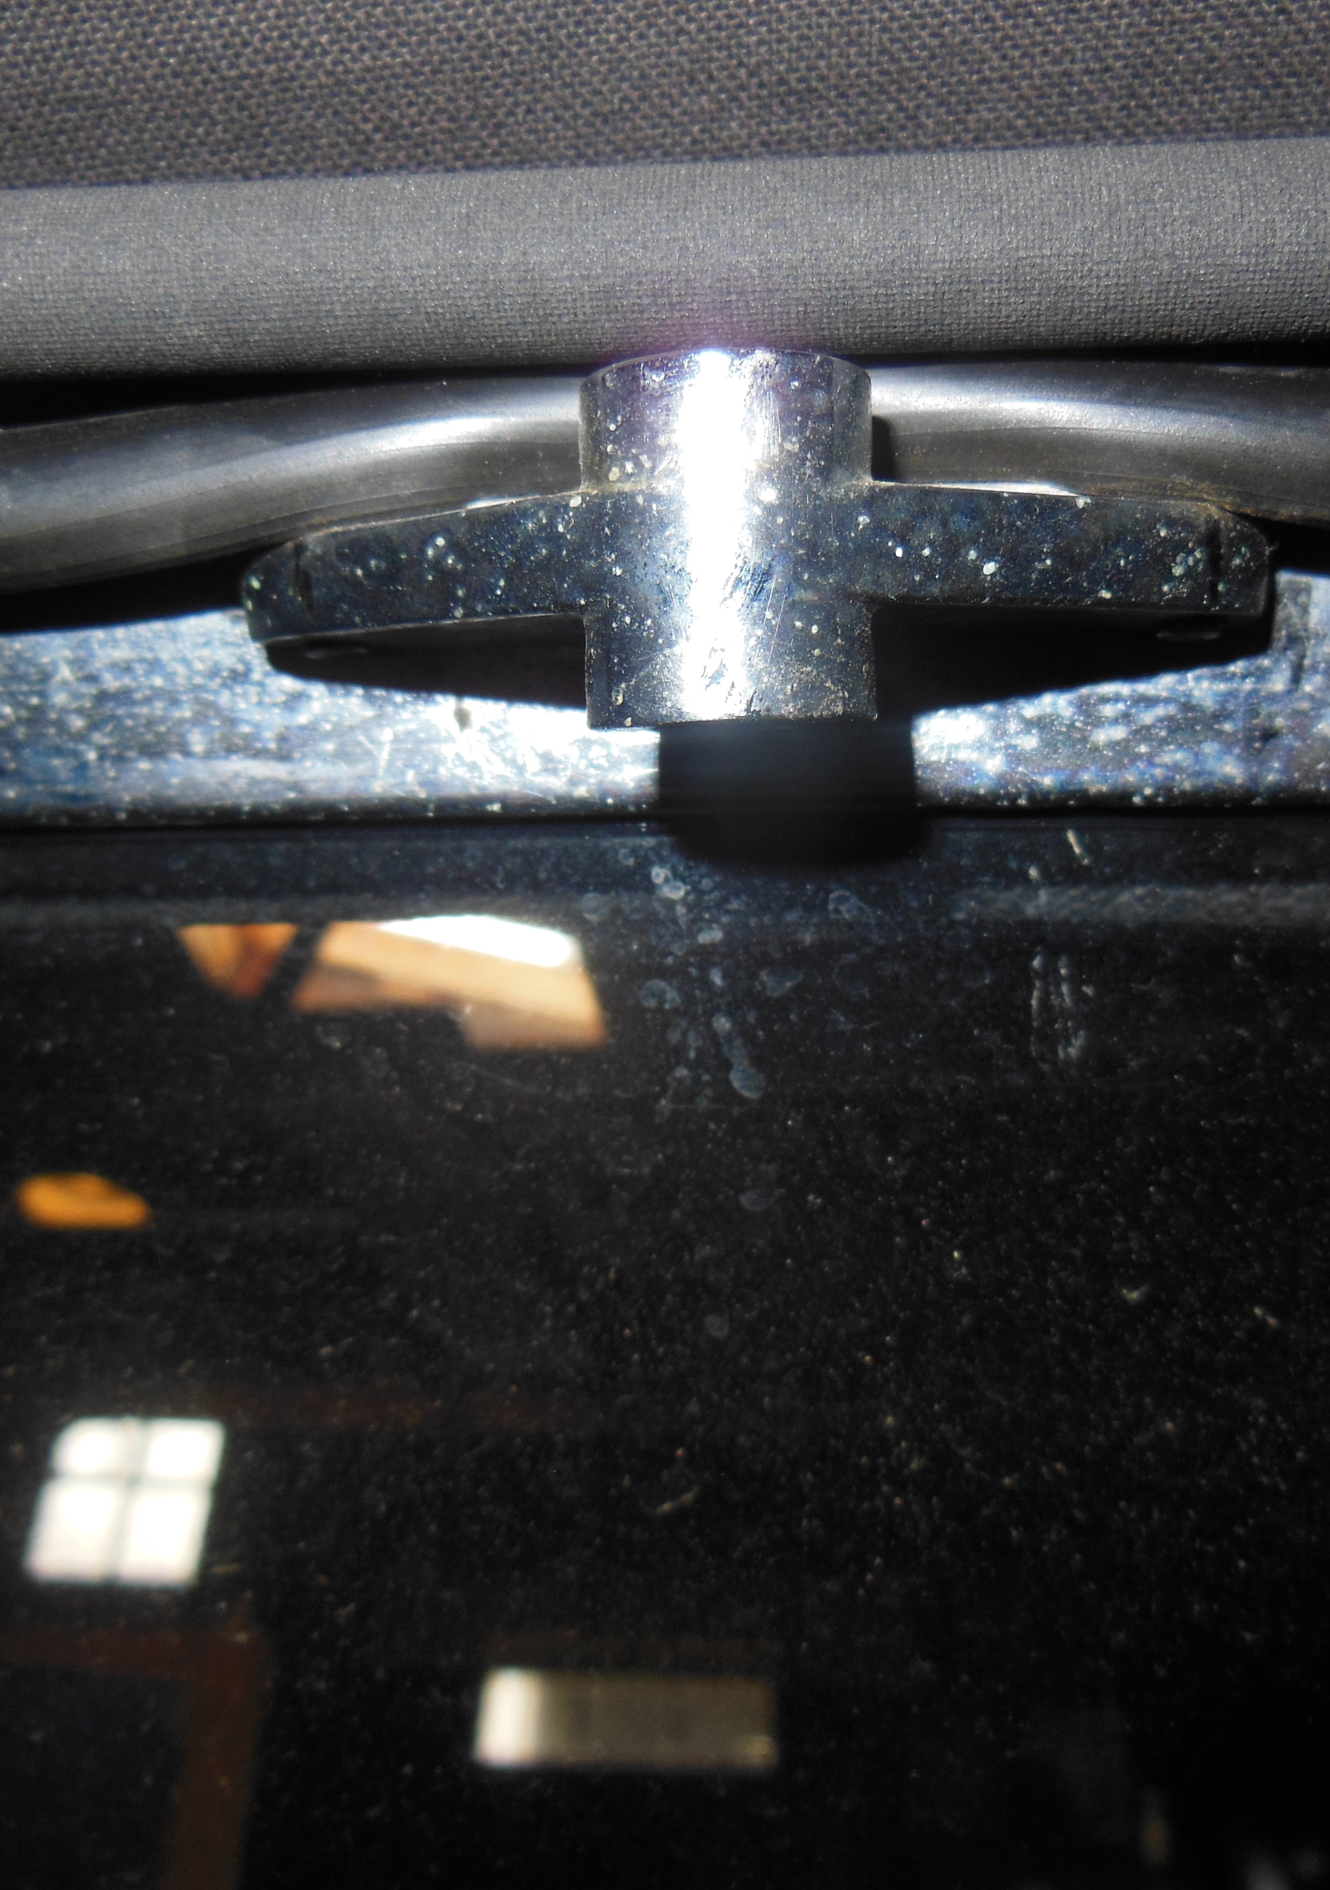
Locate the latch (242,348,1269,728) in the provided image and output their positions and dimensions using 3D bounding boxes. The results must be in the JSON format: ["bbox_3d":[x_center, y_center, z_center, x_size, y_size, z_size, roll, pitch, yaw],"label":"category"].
[{"bbox_3d":[0.005,-0.026,0.122,0.074,0.022,0.031,-1,7,5],"label":"latch"}]

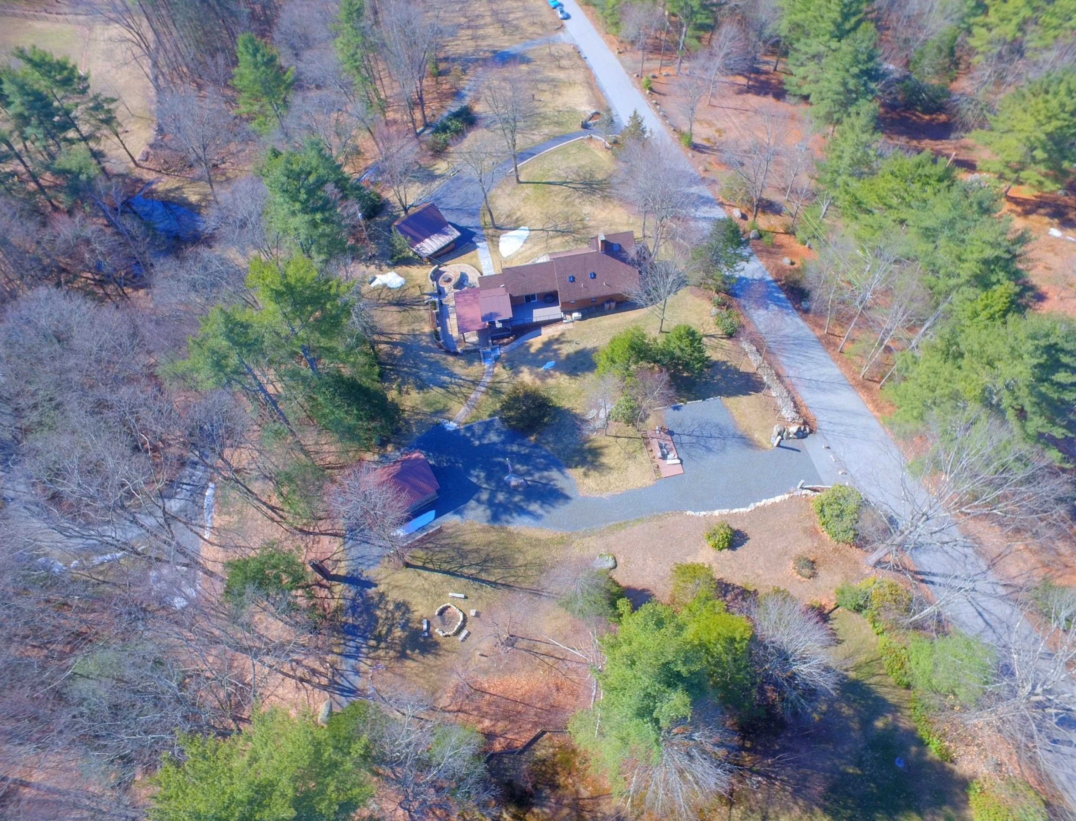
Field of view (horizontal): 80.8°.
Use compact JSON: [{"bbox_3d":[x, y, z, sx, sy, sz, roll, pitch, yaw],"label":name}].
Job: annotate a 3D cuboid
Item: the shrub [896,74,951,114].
[{"bbox_3d":[63.822,-52.282,104.853,8.000,4.800,8.000,-8,56,0],"label":"shrub"}]

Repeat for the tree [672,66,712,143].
[{"bbox_3d":[26.800,-53.000,110.800,6.400,12.800,6.400,-5,53,0],"label":"tree"}]

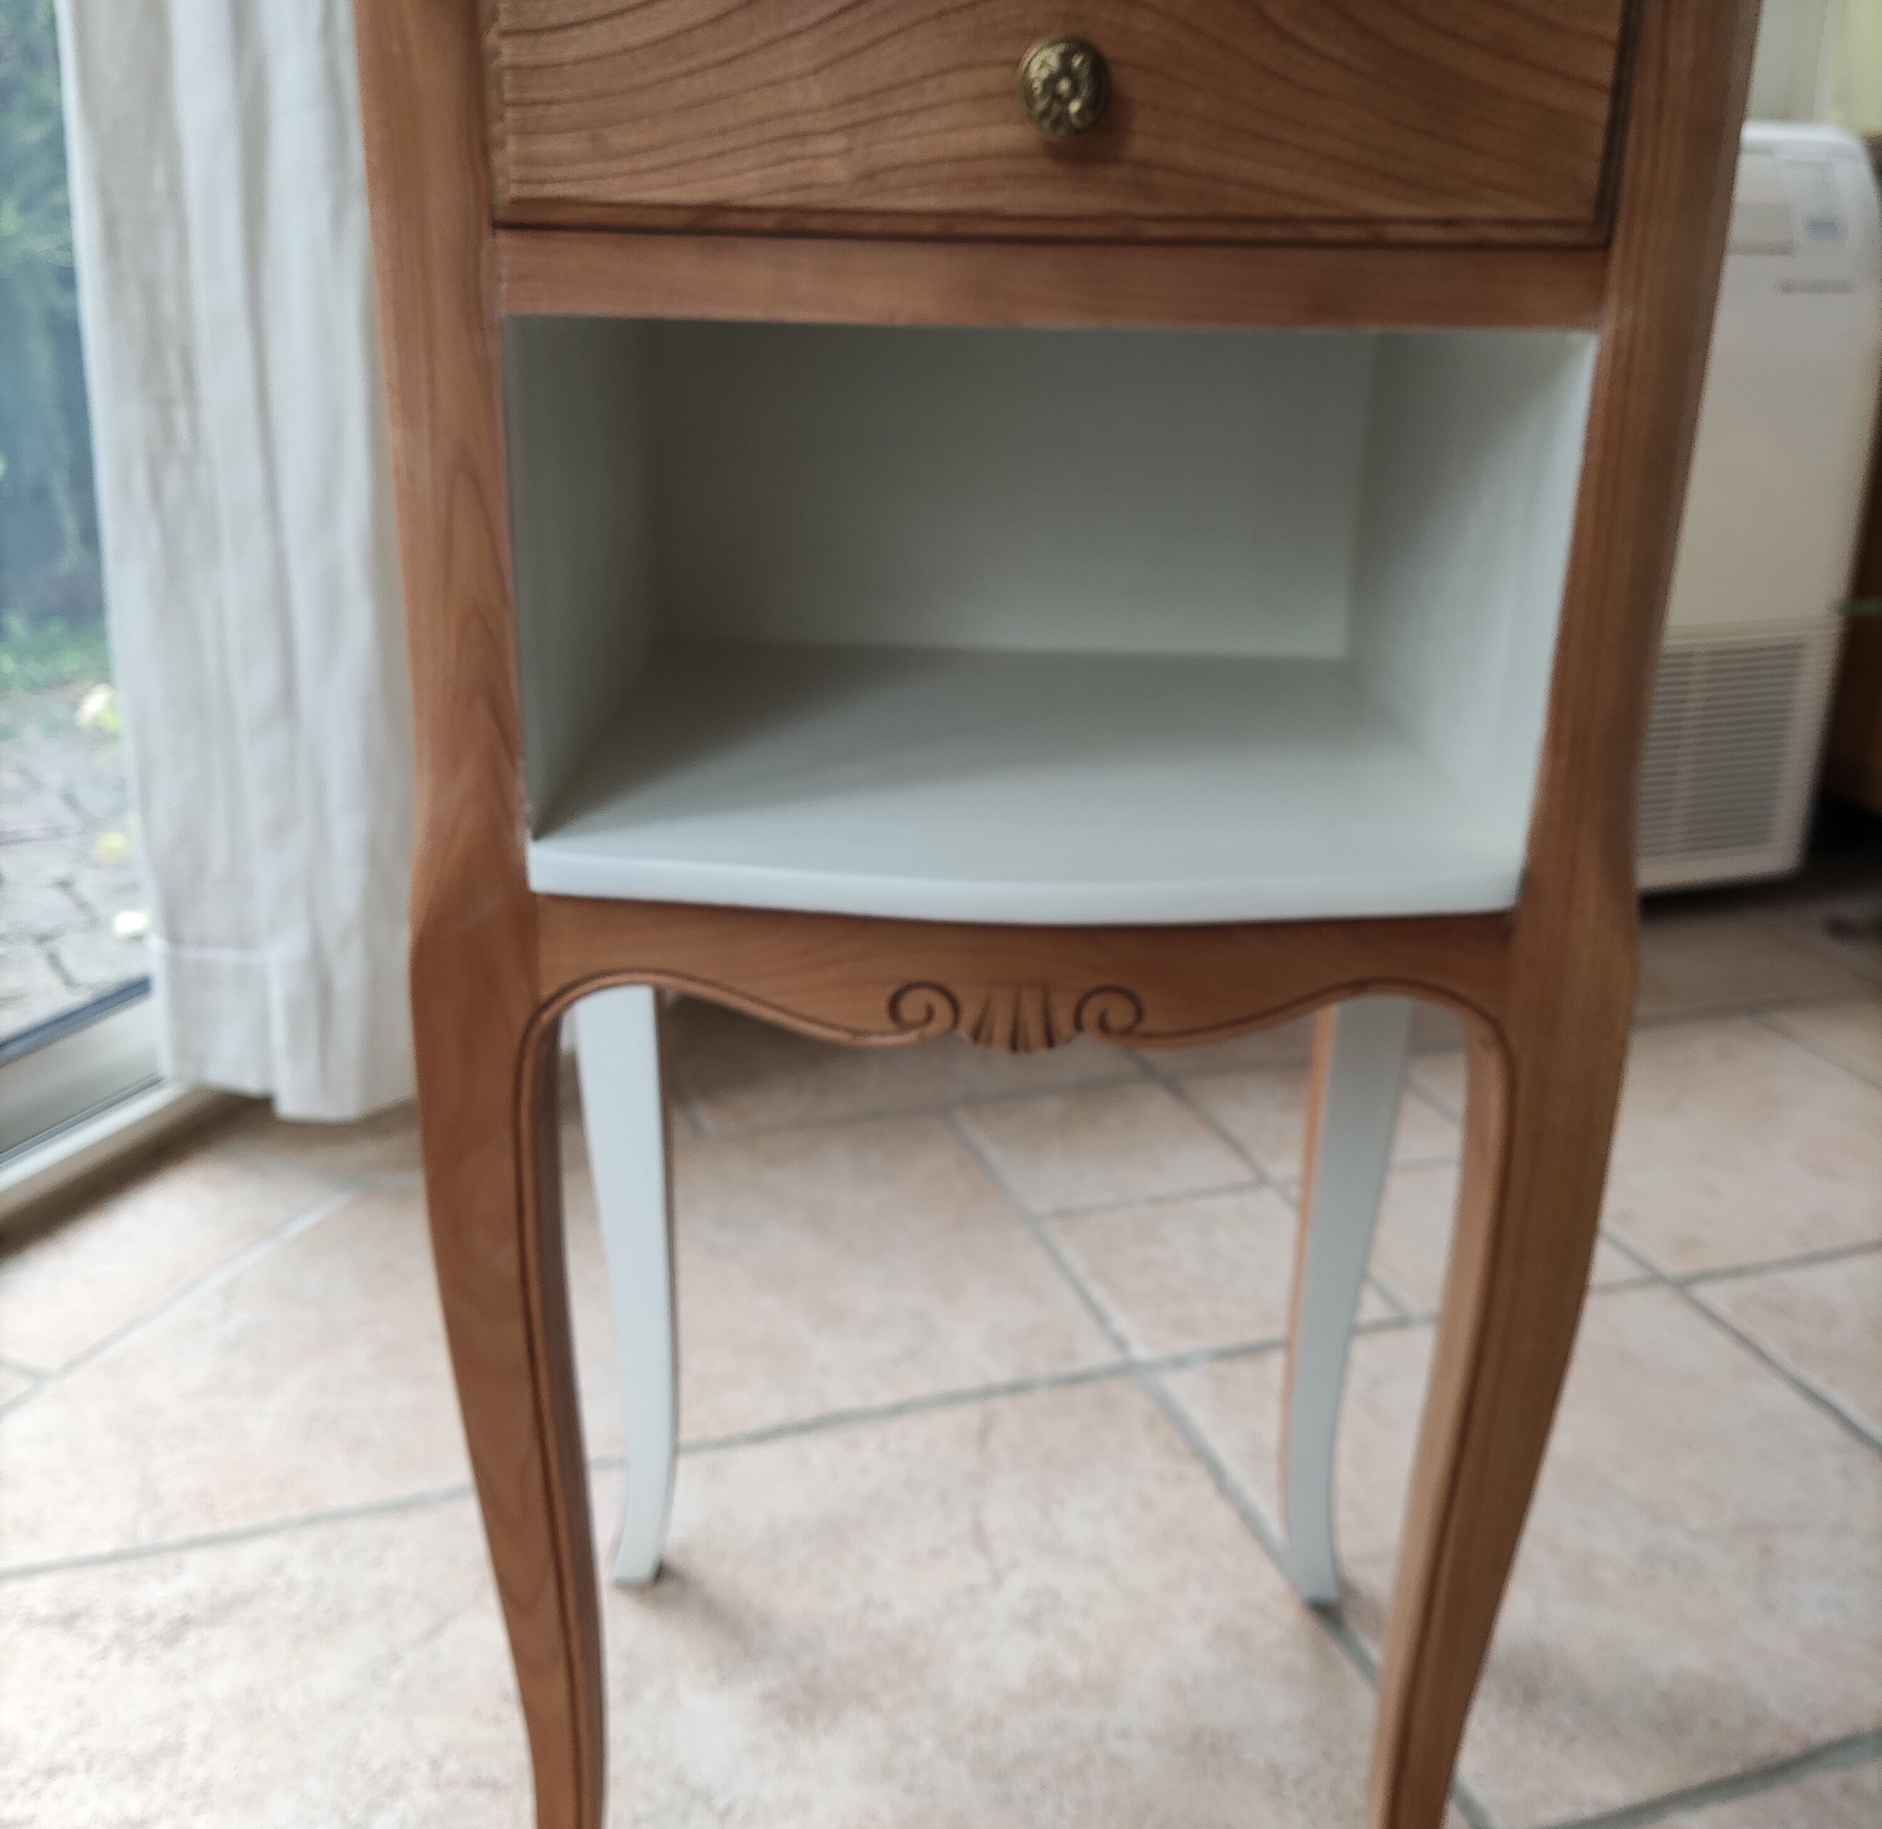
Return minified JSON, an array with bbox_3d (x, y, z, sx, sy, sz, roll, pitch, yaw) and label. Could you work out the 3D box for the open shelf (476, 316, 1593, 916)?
[{"bbox_3d":[0.027,-0.116,0.602,0.276,0.153,0.254,1,22,0],"label":"open shelf"}]

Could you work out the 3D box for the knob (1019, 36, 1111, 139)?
[{"bbox_3d":[0.028,-0.186,0.424,0.021,0.021,0.021,1,22,0],"label":"knob"}]

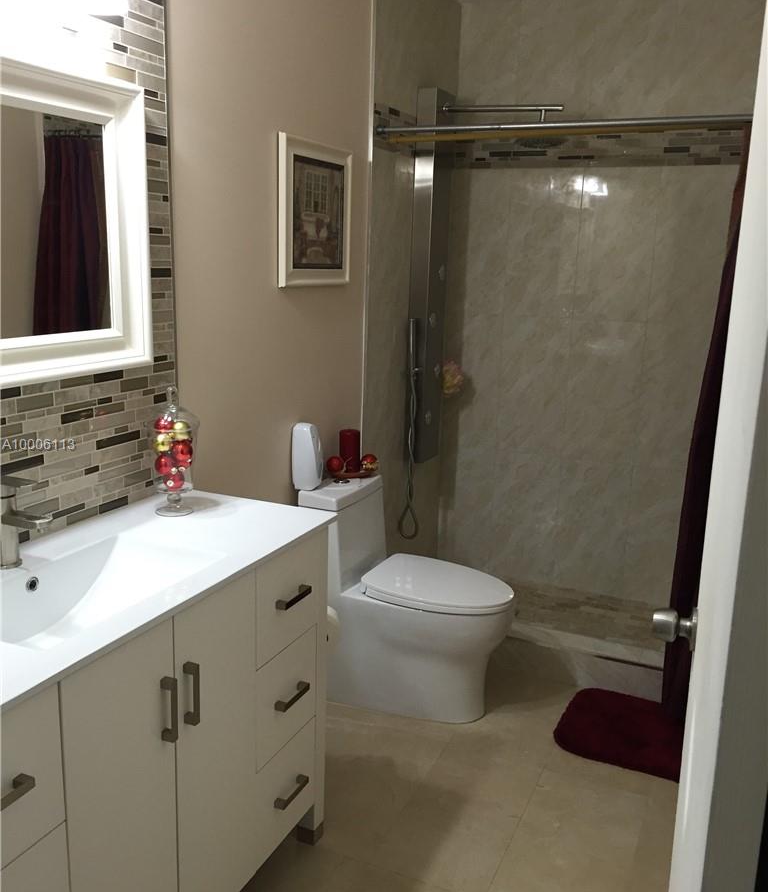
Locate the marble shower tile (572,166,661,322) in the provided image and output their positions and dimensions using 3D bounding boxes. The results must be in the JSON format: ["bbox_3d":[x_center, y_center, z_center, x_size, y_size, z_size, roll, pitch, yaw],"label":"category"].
[{"bbox_3d":[0.945,-0.817,3.497,0.300,0.611,0.010,7,14,23],"label":"marble shower tile"}]

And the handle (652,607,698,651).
[{"bbox_3d":[0.443,0.277,1.300,0.066,0.066,0.066,7,14,23],"label":"handle"}]

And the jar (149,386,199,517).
[{"bbox_3d":[-0.491,0.010,1.989,0.109,0.299,0.109,2,13,0],"label":"jar"}]

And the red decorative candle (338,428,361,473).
[{"bbox_3d":[-0.119,0.023,2.970,0.073,0.142,0.073,2,13,0],"label":"red decorative candle"}]

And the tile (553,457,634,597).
[{"bbox_3d":[0.911,0.360,3.765,0.300,0.597,0.010,7,14,23],"label":"tile"}]

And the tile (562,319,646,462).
[{"bbox_3d":[0.942,-0.237,3.686,0.307,0.608,0.015,7,14,23],"label":"tile"}]

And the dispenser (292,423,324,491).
[{"bbox_3d":[-0.232,0.030,2.695,0.080,0.204,0.075,7,14,23],"label":"dispenser"}]

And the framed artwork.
[{"bbox_3d":[-0.205,-0.706,2.626,0.028,0.411,0.414,7,14,23],"label":"framed artwork"}]

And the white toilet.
[{"bbox_3d":[0.089,0.508,2.899,0.698,0.706,0.375,7,14,23],"label":"white toilet"}]

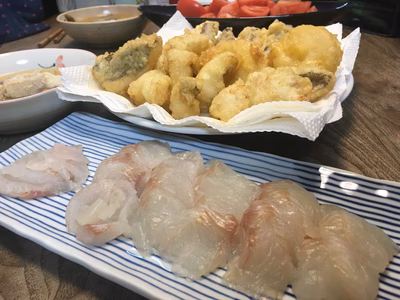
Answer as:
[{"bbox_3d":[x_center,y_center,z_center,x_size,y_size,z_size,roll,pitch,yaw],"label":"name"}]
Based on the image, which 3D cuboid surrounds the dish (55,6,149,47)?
[{"bbox_3d":[-0.149,-0.193,0.533,0.140,0.046,0.140,-3,34,0],"label":"dish"}]

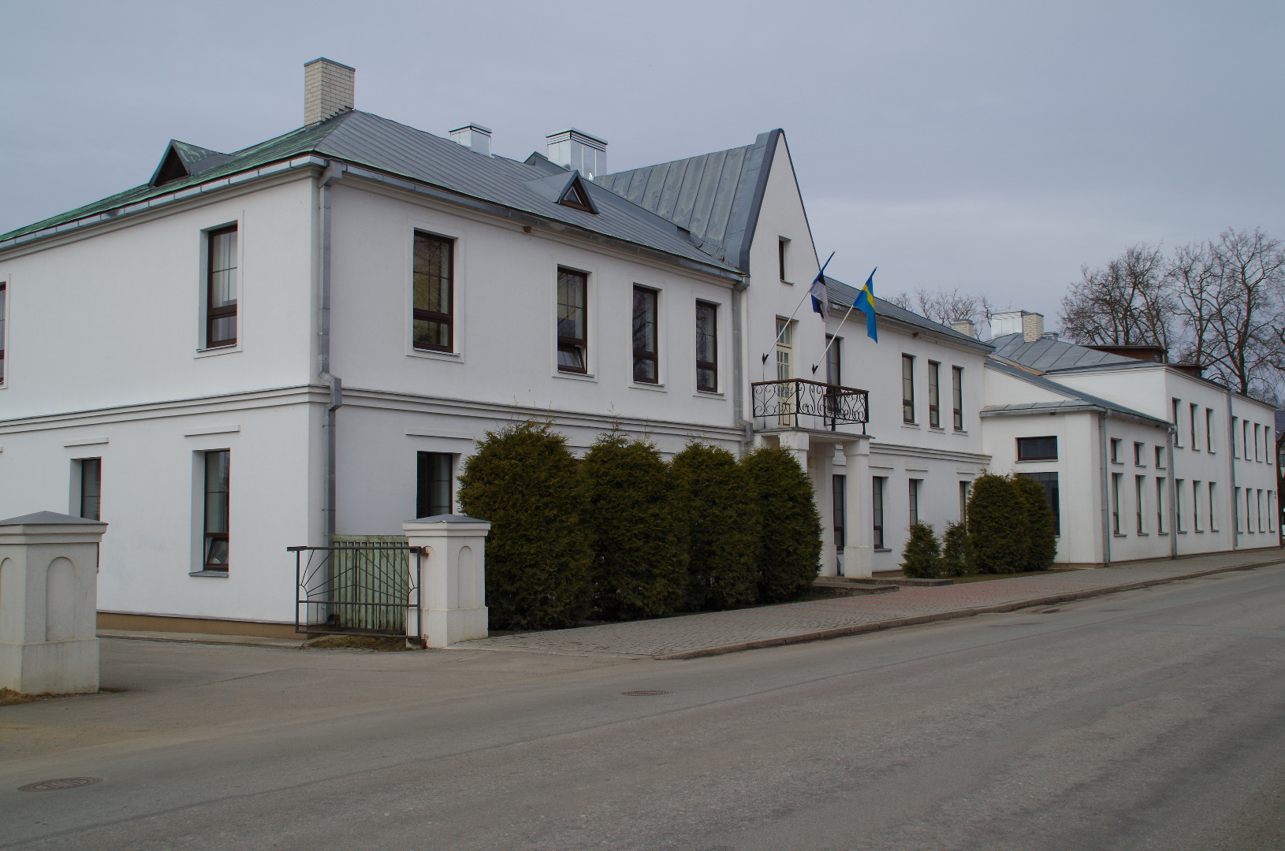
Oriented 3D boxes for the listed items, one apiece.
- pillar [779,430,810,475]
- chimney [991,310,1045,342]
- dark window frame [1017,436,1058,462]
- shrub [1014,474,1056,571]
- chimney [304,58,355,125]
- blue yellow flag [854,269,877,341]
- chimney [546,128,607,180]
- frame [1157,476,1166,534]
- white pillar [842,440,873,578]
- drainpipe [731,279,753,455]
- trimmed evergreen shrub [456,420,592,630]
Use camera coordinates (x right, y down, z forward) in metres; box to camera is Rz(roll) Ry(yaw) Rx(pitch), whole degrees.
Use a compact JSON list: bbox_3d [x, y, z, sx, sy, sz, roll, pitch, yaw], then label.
[{"bbox_3d":[3.343,1.797,27.961,0.460,3.240,0.560,-4,-5,35],"label":"pillar"},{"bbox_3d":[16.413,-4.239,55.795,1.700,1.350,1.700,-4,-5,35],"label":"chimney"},{"bbox_3d":[12.331,0.755,39.907,1.300,0.780,0.130,-4,-5,35],"label":"dark window frame"},{"bbox_3d":[10.879,2.719,36.439,1.600,2.750,1.600,-4,-6,36],"label":"shrub"},{"bbox_3d":[-6.840,-7.161,28.033,0.560,1.420,0.950,-4,-5,35],"label":"chimney"},{"bbox_3d":[5.267,-2.802,30.257,0.600,1.740,0.220,-4,-5,35],"label":"blue yellow flag"},{"bbox_3d":[-1.745,-7.068,34.865,0.900,1.570,1.550,-4,-6,37],"label":"chimney"},{"bbox_3d":[17.997,2.808,44.883,0.120,1.970,1.150,-4,-6,36],"label":"frame"},{"bbox_3d":[5.149,2.001,30.967,0.480,3.310,0.500,-4,-6,36],"label":"white pillar"},{"bbox_3d":[2.281,0.186,28.710,0.360,7.000,0.220,-4,-6,36],"label":"drainpipe"},{"bbox_3d":[-1.758,1.490,18.991,1.900,2.950,1.900,-1,-4,0],"label":"trimmed evergreen shrub"}]

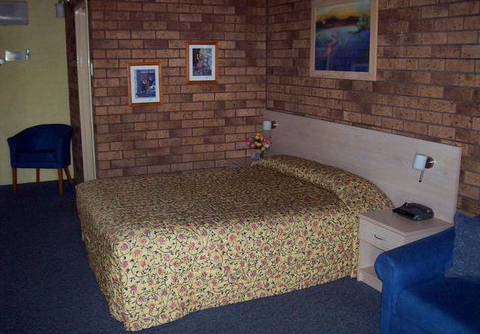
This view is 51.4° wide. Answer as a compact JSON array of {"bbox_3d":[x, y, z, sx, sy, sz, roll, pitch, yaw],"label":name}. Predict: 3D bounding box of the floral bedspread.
[{"bbox_3d":[-0.105,0.373,3.957,2.080,0.680,1.610,-6,14,-26],"label":"floral bedspread"}]

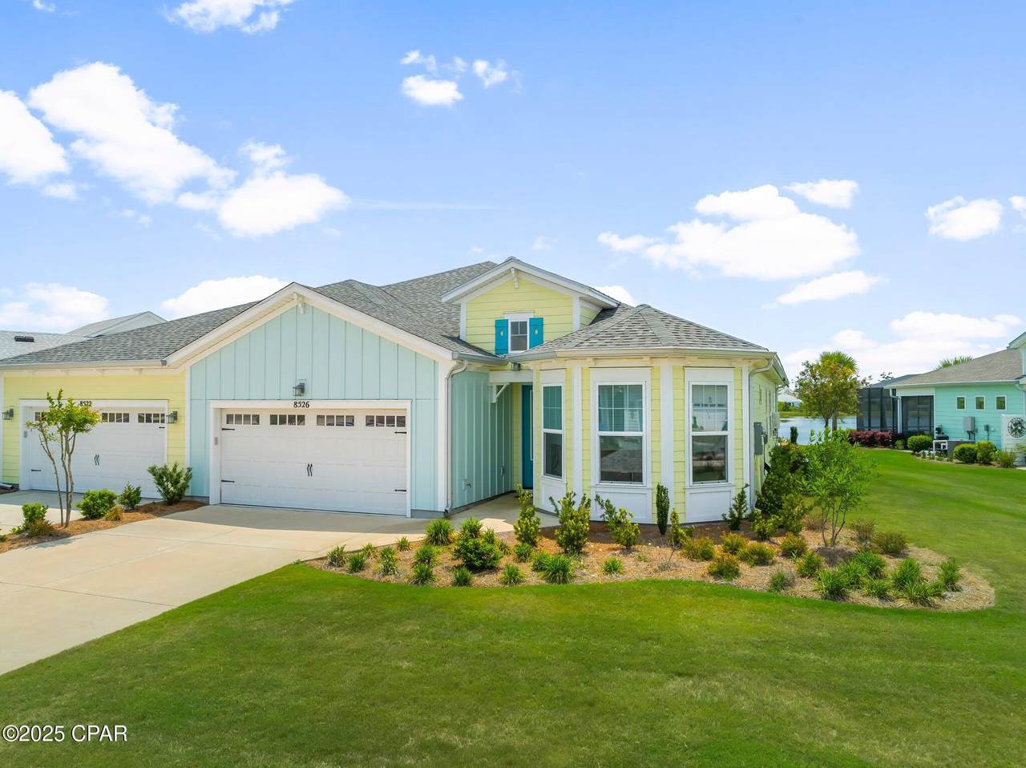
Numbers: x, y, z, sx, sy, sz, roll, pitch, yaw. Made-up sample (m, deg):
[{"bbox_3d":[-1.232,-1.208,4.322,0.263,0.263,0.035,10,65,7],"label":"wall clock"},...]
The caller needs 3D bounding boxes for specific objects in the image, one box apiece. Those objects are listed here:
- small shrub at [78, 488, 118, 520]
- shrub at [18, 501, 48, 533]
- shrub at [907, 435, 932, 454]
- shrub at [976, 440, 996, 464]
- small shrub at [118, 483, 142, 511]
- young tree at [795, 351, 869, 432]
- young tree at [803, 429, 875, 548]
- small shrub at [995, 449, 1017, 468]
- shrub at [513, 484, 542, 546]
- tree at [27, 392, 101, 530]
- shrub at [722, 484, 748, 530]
[{"bbox_3d":[-8.294,2.394,14.200,0.800,0.610,0.750,0,-1,0],"label":"small shrub"},{"bbox_3d":[-8.826,2.452,13.100,0.540,0.550,0.520,0,-1,0],"label":"shrub"},{"bbox_3d":[17.991,2.682,31.500,1.137,0.853,1.137,0,-1,0],"label":"shrub"},{"bbox_3d":[17.749,2.544,26.700,0.800,0.880,0.800,0,-1,0],"label":"shrub"},{"bbox_3d":[-8.202,2.408,15.200,0.514,0.583,0.514,0,-1,0],"label":"small shrub"},{"bbox_3d":[17.170,0.803,38.500,3.800,5.100,3.700,0,-1,0],"label":"young tree"},{"bbox_3d":[5.271,1.679,11.500,1.141,1.919,1.141,0,-1,0],"label":"young tree"},{"bbox_3d":[17.531,2.668,25.300,0.799,0.685,0.799,0,-1,0],"label":"small shrub"},{"bbox_3d":[0.224,2.105,11.350,0.435,0.998,0.435,0,-1,0],"label":"shrub"},{"bbox_3d":[-8.548,1.408,13.500,1.401,2.588,1.331,0,-1,0],"label":"tree"},{"bbox_3d":[3.724,2.067,11.900,0.450,0.760,0.440,0,-1,0],"label":"shrub"}]

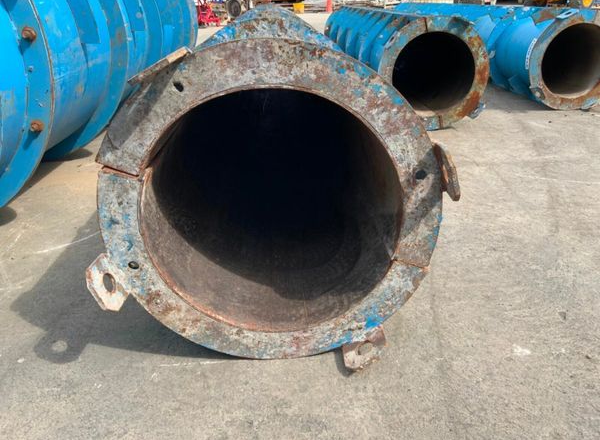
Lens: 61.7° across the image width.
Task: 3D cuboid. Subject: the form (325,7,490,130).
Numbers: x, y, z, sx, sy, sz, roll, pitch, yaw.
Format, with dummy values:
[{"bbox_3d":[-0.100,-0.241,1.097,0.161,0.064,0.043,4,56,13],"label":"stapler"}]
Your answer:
[{"bbox_3d":[0.971,-2.230,6.430,0.878,0.878,5.429,0,24,-2],"label":"form"}]

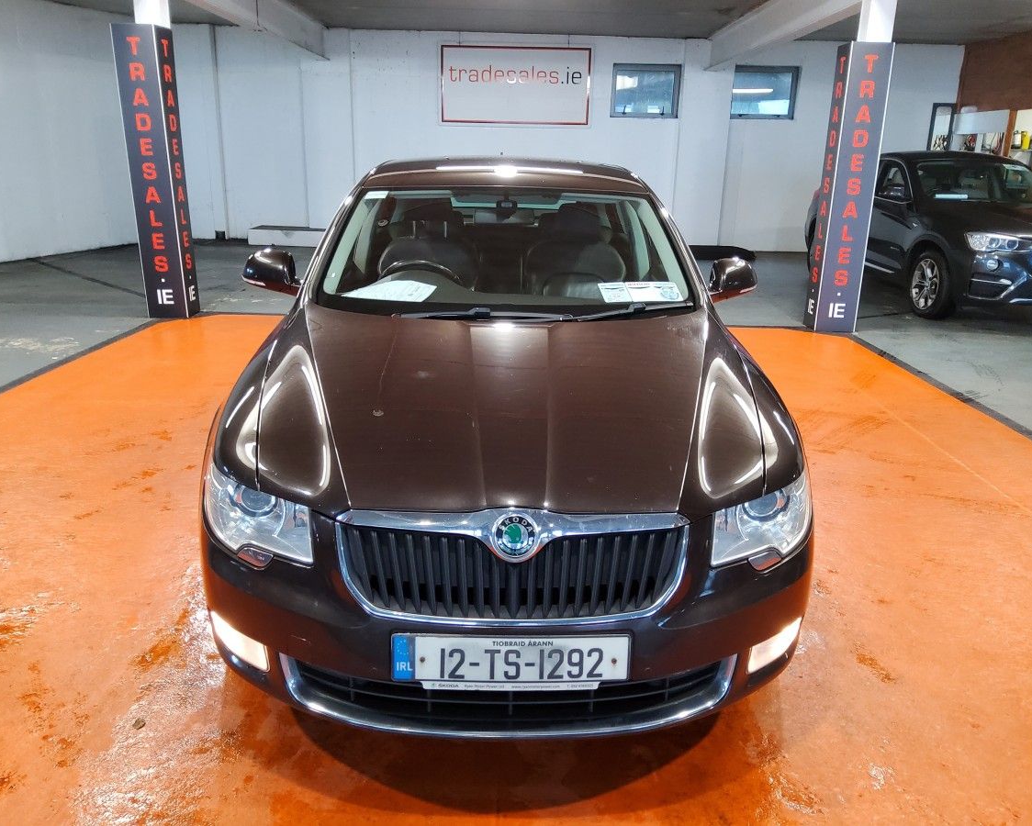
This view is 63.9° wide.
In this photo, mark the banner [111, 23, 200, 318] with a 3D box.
[{"bbox_3d":[-3.109,-2.044,7.214,0.360,2.410,0.350,1,18,0],"label":"banner"}]

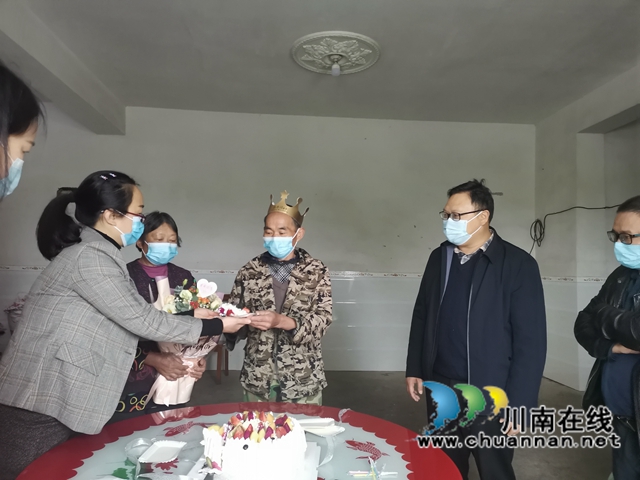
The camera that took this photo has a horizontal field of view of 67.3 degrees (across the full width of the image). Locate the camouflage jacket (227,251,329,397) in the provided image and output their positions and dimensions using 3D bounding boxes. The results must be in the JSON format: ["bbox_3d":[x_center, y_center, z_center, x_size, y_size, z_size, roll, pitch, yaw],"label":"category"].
[{"bbox_3d":[-0.179,0.382,2.180,0.520,0.690,0.380,0,-3,22],"label":"camouflage jacket"}]

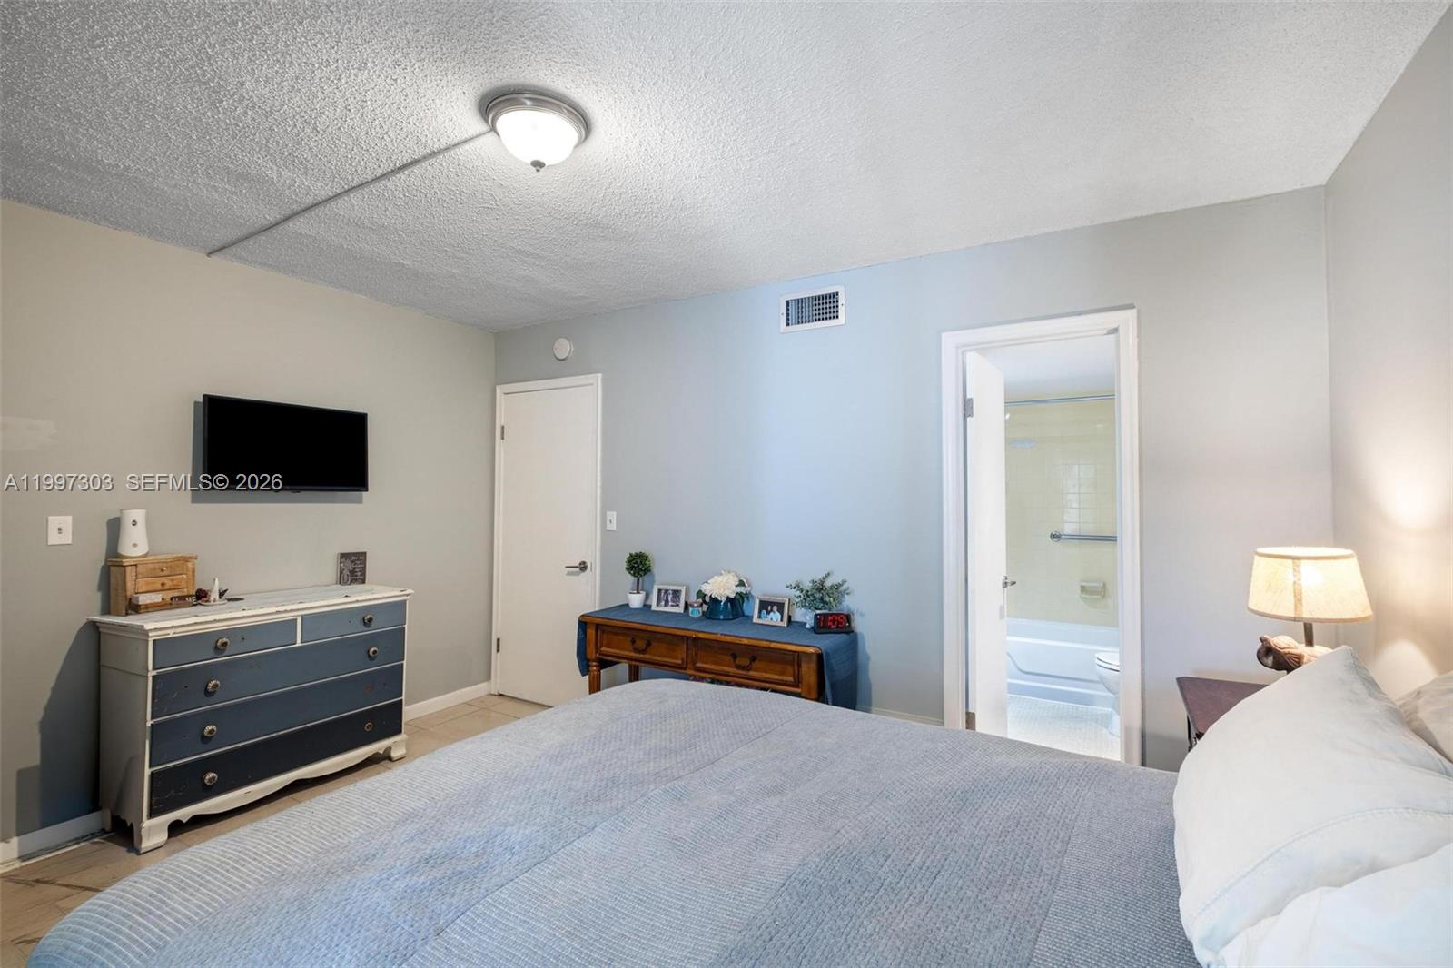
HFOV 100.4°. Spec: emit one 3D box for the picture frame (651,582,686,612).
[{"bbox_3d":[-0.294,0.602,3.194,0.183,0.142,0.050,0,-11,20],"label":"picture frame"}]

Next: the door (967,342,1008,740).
[{"bbox_3d":[1.327,0.406,3.082,0.040,2.030,0.610,0,-1,36],"label":"door"}]

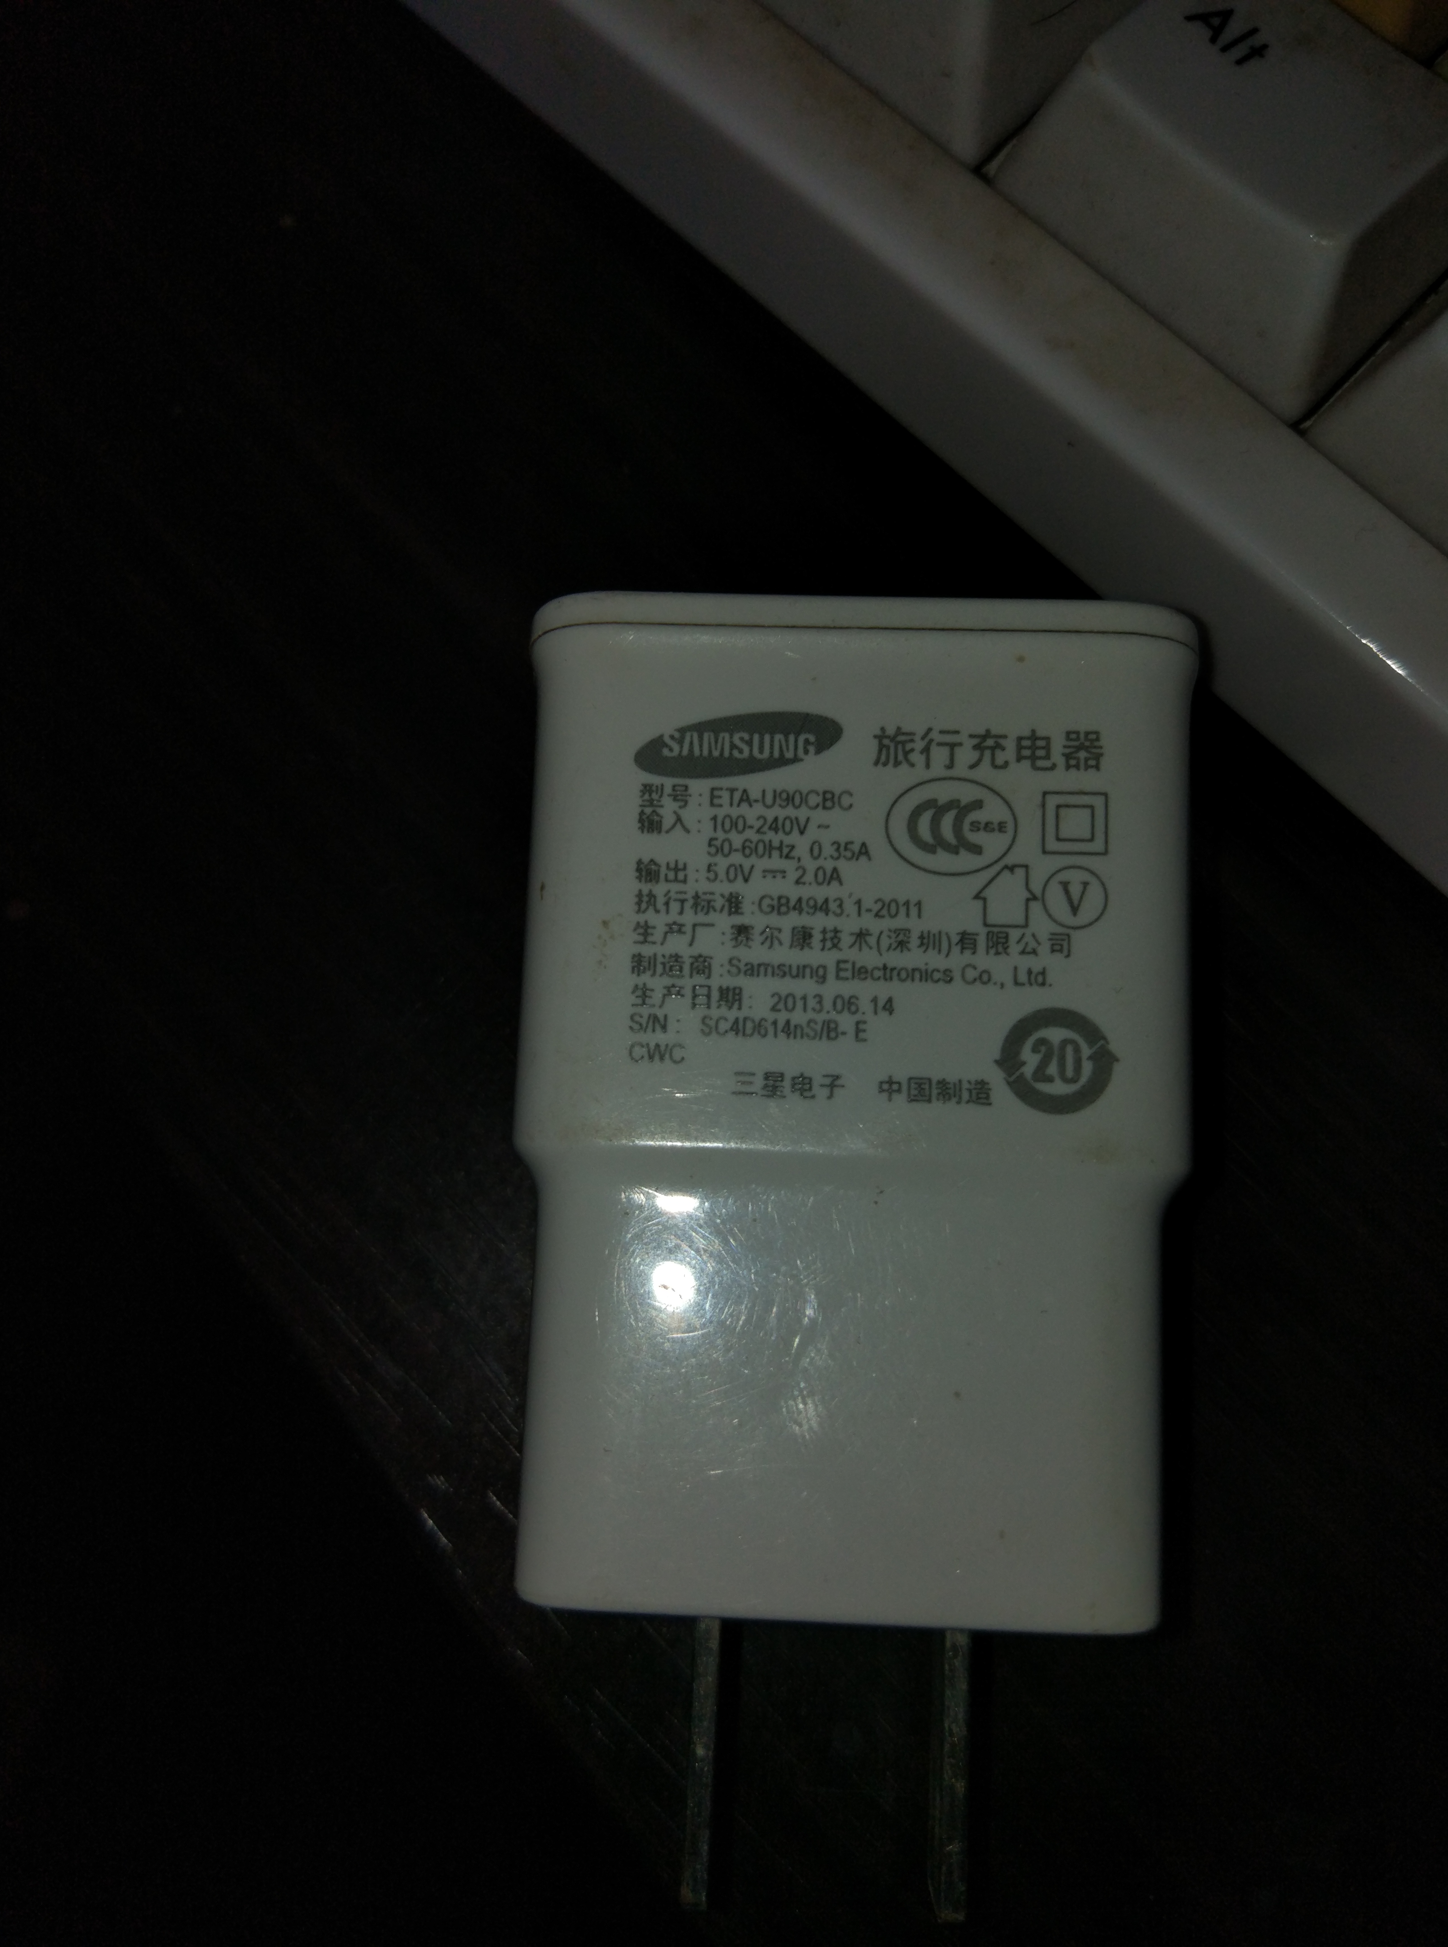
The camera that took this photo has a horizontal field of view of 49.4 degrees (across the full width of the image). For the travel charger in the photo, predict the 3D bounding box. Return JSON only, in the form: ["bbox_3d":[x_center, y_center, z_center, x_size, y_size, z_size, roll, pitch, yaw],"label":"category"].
[{"bbox_3d":[0.007,0.015,0.085,0.034,0.023,0.066,2,83,2],"label":"travel charger"}]

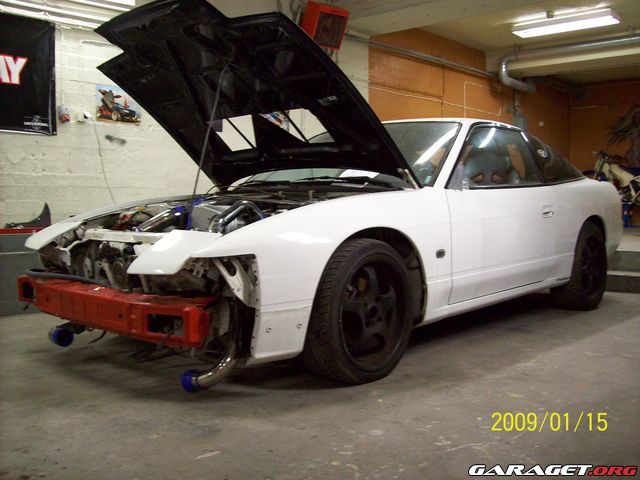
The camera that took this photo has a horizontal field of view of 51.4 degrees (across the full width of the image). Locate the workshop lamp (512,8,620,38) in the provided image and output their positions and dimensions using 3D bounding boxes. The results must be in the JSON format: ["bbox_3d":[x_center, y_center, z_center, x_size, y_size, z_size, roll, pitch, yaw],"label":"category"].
[{"bbox_3d":[3.018,-2.664,8.210,1.220,0.090,0.320,4,5,42],"label":"workshop lamp"}]

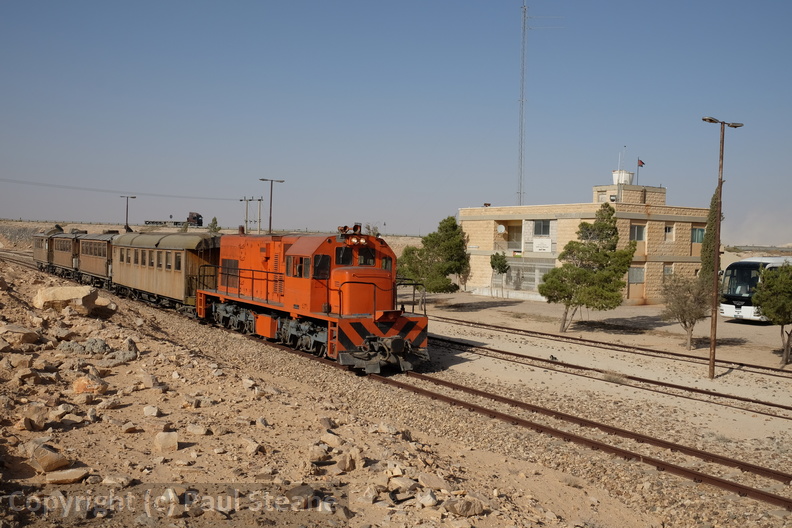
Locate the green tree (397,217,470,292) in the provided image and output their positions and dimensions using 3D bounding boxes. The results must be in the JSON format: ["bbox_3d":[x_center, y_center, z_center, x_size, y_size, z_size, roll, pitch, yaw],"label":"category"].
[{"bbox_3d":[1.983,-0.084,43.000,4.021,5.138,3.820,2,1,0],"label":"green tree"}]

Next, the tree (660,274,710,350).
[{"bbox_3d":[10.434,1.745,27.700,1.835,2.734,1.743,2,1,0],"label":"tree"}]

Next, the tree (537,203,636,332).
[{"bbox_3d":[8.162,0.139,32.900,4.231,5.534,4.019,2,1,0],"label":"tree"}]

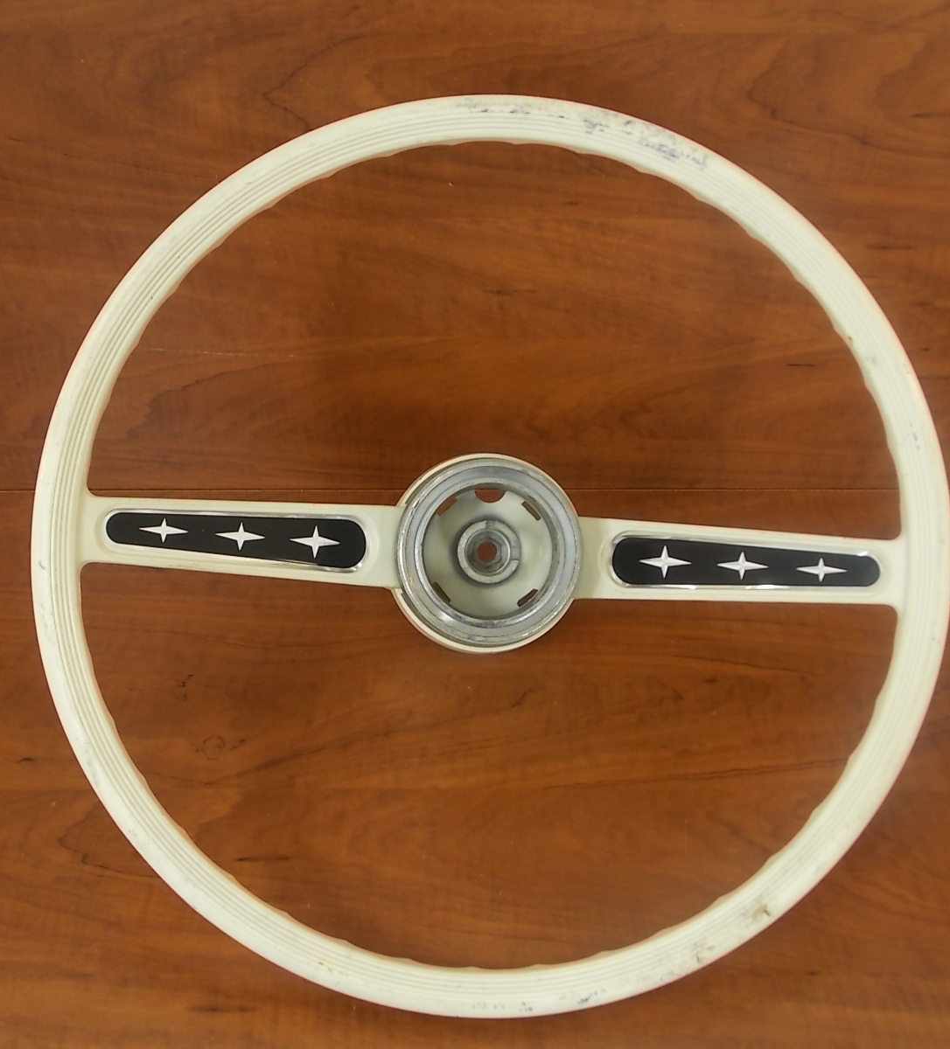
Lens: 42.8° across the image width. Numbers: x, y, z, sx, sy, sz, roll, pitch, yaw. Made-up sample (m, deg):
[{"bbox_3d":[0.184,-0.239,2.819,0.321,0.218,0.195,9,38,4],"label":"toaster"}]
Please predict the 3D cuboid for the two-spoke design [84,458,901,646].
[{"bbox_3d":[0.008,0.013,0.562,0.376,0.055,0.090,3,88,-1],"label":"two-spoke design"}]

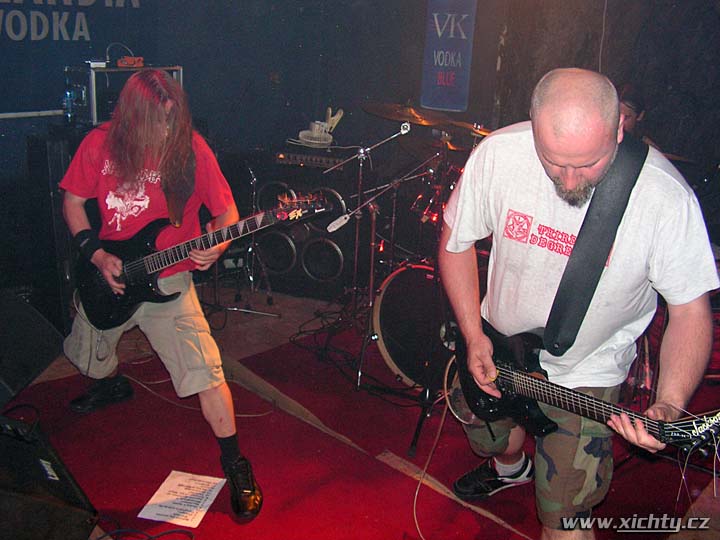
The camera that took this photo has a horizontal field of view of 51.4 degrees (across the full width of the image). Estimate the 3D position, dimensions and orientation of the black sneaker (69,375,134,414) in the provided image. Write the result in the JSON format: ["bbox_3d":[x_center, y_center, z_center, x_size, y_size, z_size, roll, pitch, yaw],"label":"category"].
[{"bbox_3d":[-1.102,0.533,3.211,0.285,0.110,0.105,-11,21,-41],"label":"black sneaker"}]

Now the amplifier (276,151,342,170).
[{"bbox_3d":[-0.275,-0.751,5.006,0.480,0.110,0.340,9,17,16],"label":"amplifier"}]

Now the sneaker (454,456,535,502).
[{"bbox_3d":[0.508,0.749,2.785,0.300,0.125,0.110,-6,19,-31],"label":"sneaker"}]

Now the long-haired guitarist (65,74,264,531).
[{"bbox_3d":[-0.753,0.016,2.713,0.840,1.420,0.760,5,16,5],"label":"long-haired guitarist"}]

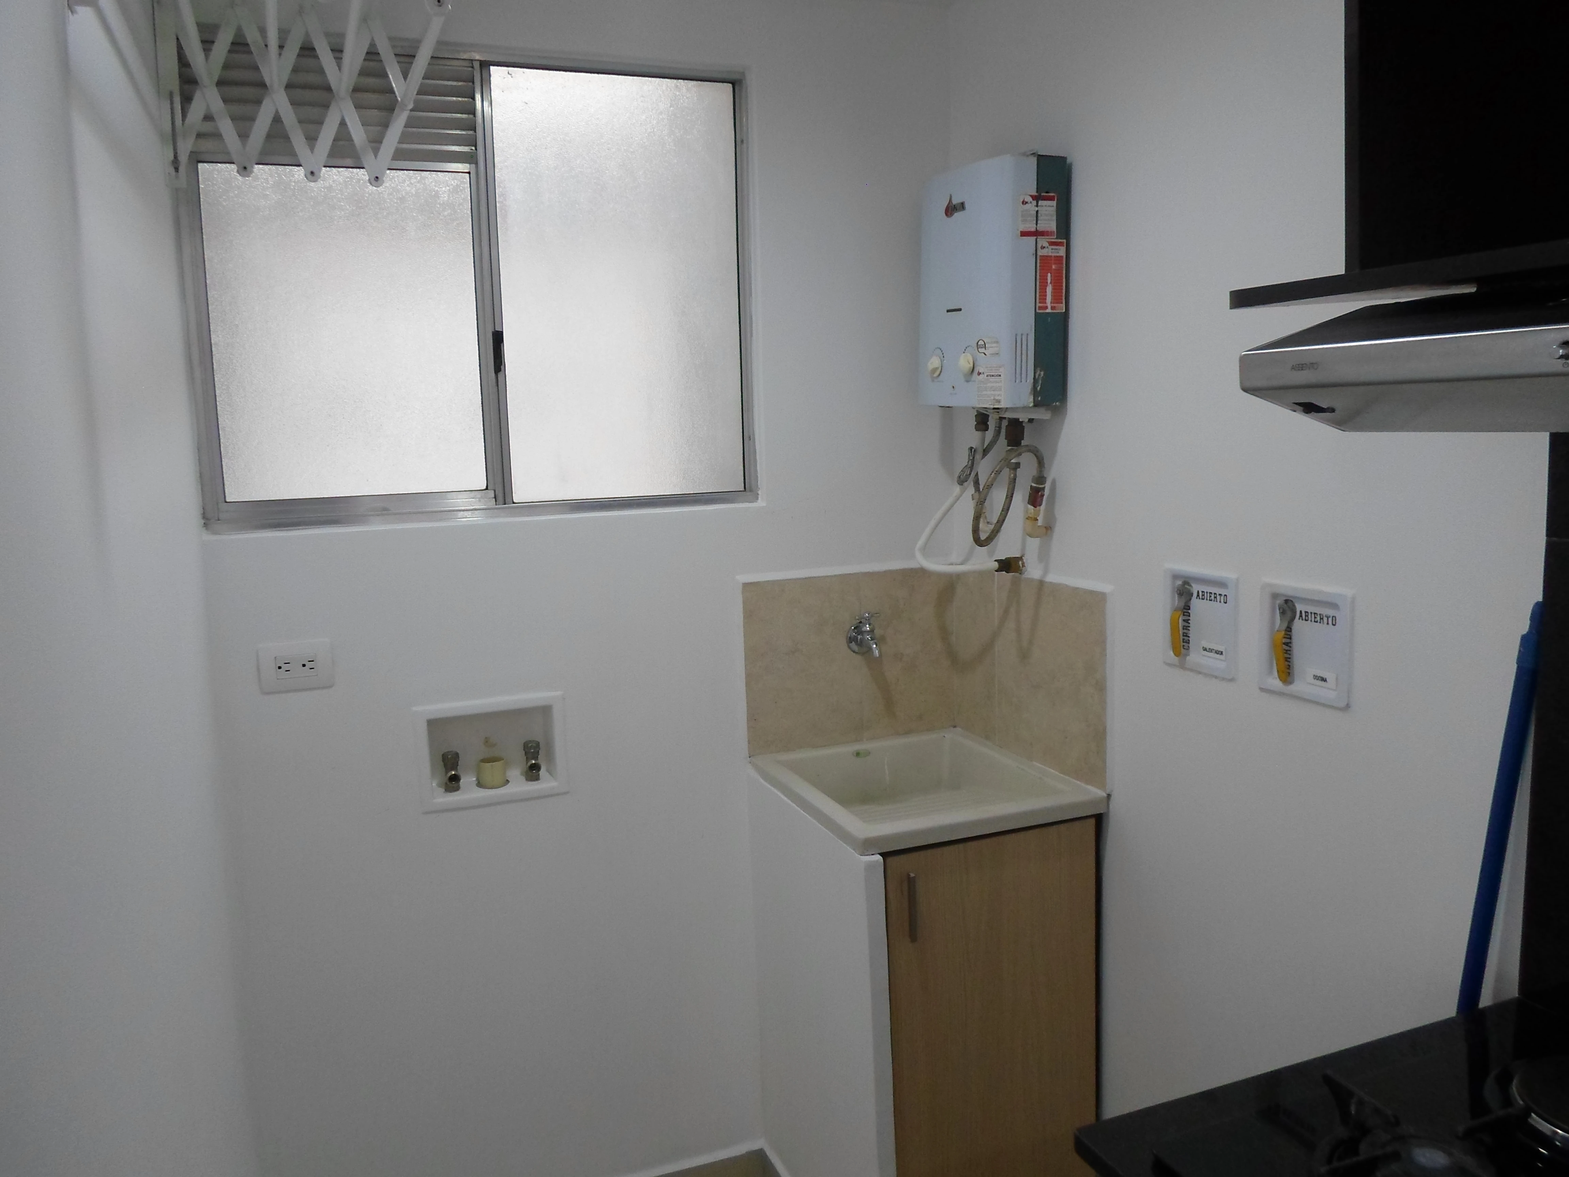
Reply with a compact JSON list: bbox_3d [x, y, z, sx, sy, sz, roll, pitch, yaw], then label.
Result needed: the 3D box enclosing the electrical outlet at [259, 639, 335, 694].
[{"bbox_3d":[-0.821,0.132,1.904,0.115,0.081,0.012,-4,8,-20],"label":"electrical outlet"}]

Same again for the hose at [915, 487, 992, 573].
[{"bbox_3d":[0.296,-0.116,2.043,0.158,0.162,0.078,-4,8,-20],"label":"hose"}]

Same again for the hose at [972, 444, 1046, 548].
[{"bbox_3d":[0.393,-0.165,2.047,0.080,0.183,0.200,-4,8,-20],"label":"hose"}]

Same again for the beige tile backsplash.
[{"bbox_3d":[0.231,0.169,2.035,0.459,0.345,0.518,-4,8,-20],"label":"beige tile backsplash"}]

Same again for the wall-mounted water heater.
[{"bbox_3d":[0.353,-0.525,1.991,0.123,0.408,0.290,-5,11,-25],"label":"wall-mounted water heater"}]

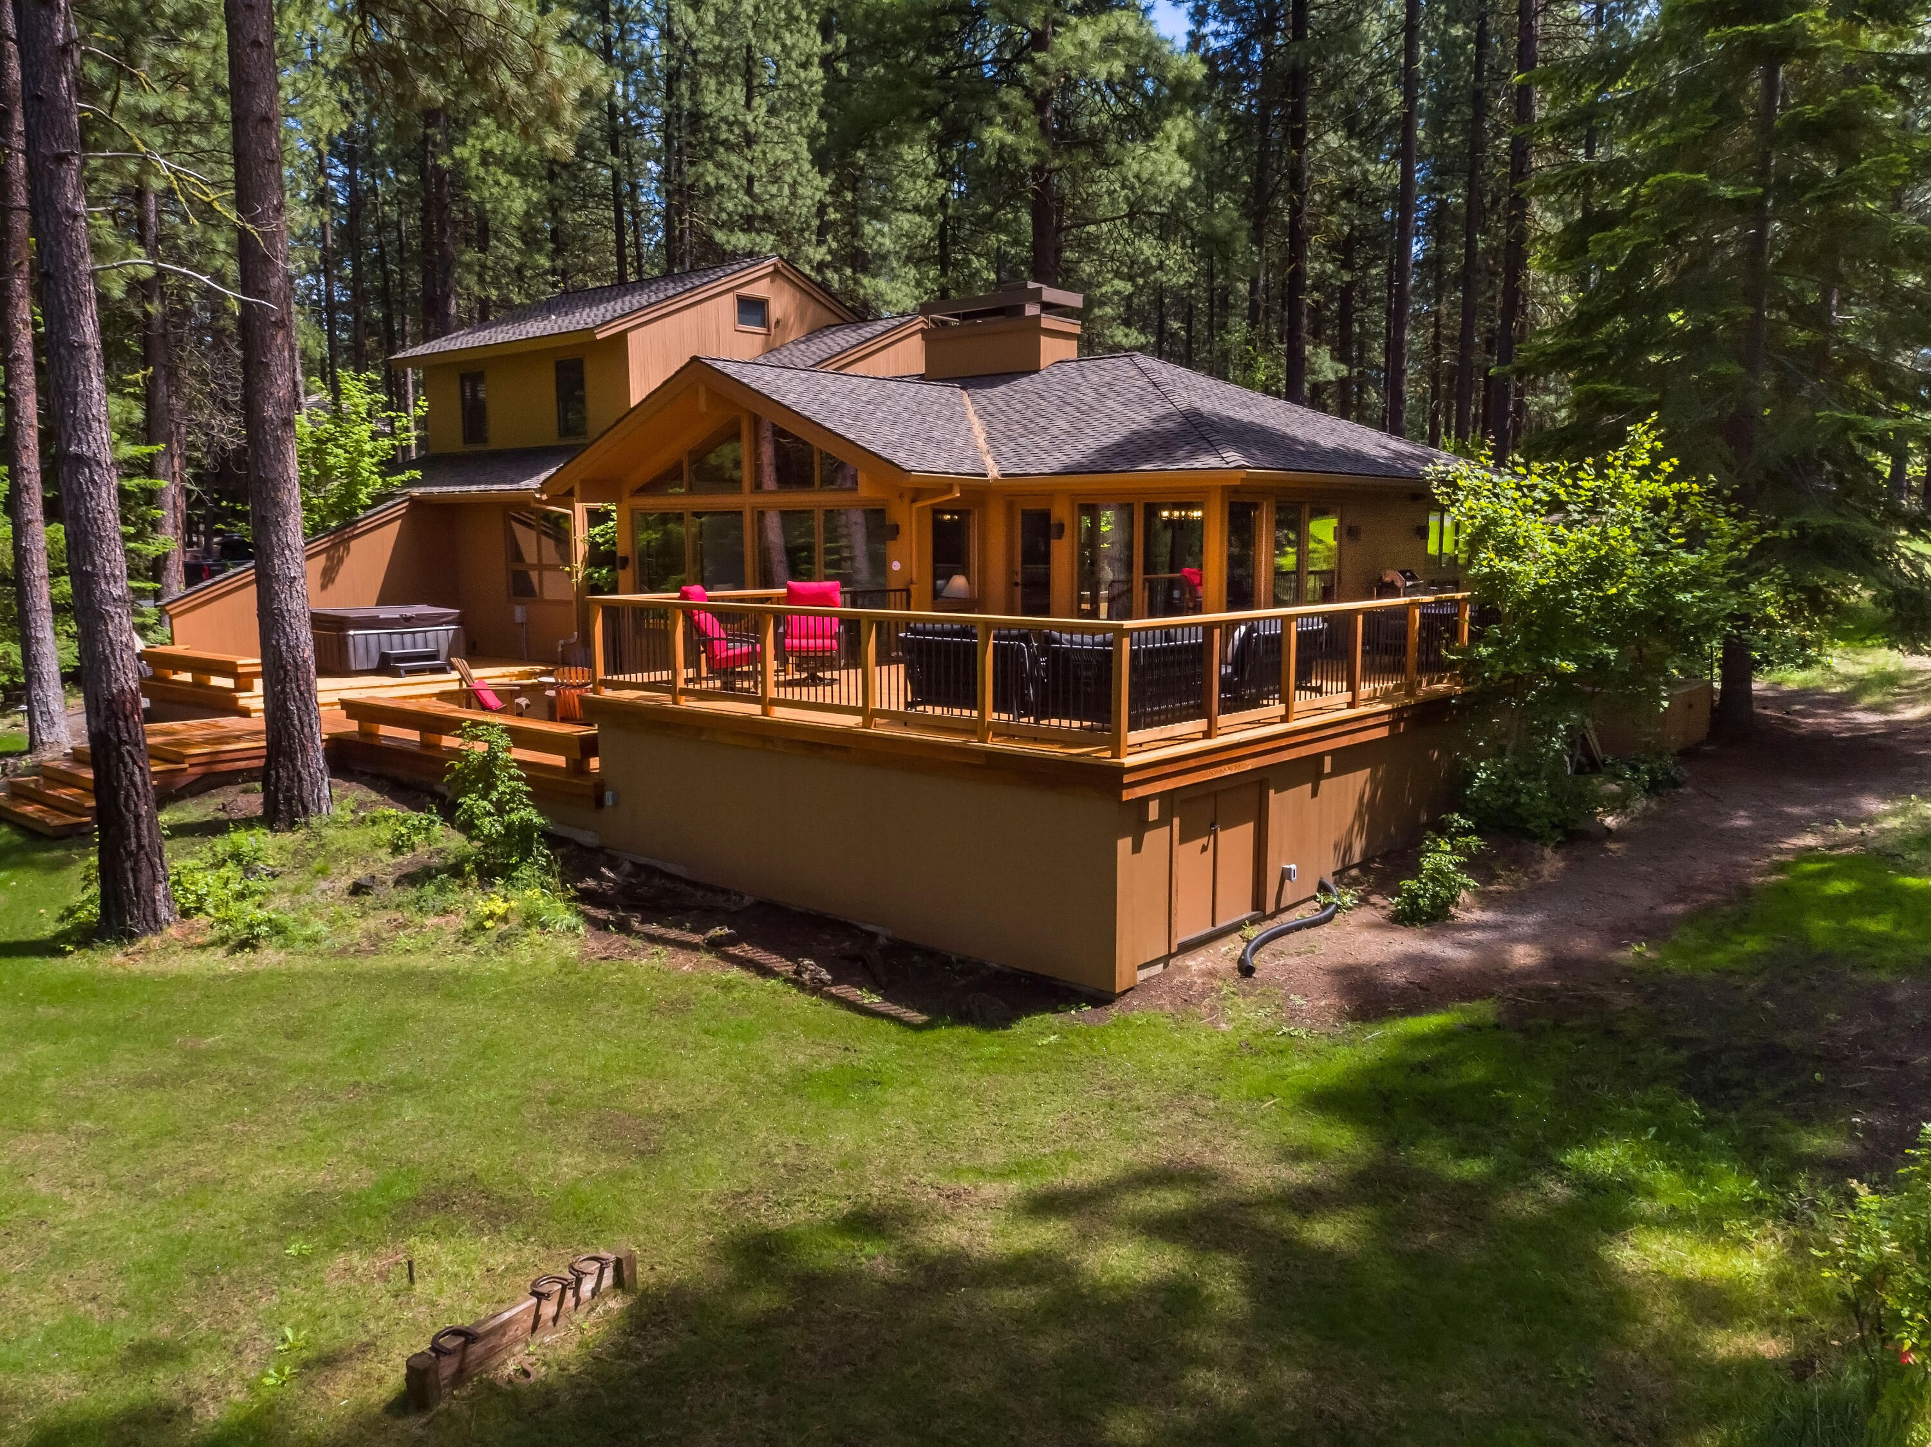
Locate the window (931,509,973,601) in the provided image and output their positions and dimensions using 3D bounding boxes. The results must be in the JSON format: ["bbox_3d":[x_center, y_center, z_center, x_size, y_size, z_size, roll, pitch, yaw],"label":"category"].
[{"bbox_3d":[-0.176,-2.310,18.398,0.100,1.255,0.854,7,11,42],"label":"window"}]

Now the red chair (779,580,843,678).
[{"bbox_3d":[-1.726,-1.051,15.374,0.720,1.120,0.800,0,8,-3],"label":"red chair"}]

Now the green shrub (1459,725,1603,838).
[{"bbox_3d":[6.349,0.685,15.000,1.400,1.200,1.500,7,10,40],"label":"green shrub"}]

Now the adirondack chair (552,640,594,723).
[{"bbox_3d":[-4.705,-0.342,15.963,0.750,0.950,0.880,-5,9,-31],"label":"adirondack chair"}]

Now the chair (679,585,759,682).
[{"bbox_3d":[-2.712,-1.003,15.285,0.880,1.100,0.720,2,9,15],"label":"chair"}]

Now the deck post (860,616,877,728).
[{"bbox_3d":[-0.838,-0.436,11.492,0.090,0.950,0.090,7,10,40],"label":"deck post"}]

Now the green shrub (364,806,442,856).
[{"bbox_3d":[-5.630,1.088,13.400,0.740,0.430,0.580,7,10,40],"label":"green shrub"}]

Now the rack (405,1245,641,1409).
[{"bbox_3d":[-1.932,2.624,5.926,0.170,0.235,1.070,7,11,40],"label":"rack"}]

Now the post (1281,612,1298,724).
[{"bbox_3d":[2.941,-0.486,12.087,0.090,0.960,0.090,8,11,43],"label":"post"}]

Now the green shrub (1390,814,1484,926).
[{"bbox_3d":[4.143,1.284,11.800,0.800,0.920,0.820,7,10,40],"label":"green shrub"}]

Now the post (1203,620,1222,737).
[{"bbox_3d":[2.069,-0.356,11.196,0.090,0.960,0.090,8,11,43],"label":"post"}]

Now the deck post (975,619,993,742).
[{"bbox_3d":[0.157,-0.325,10.679,0.090,0.950,0.090,7,10,40],"label":"deck post"}]

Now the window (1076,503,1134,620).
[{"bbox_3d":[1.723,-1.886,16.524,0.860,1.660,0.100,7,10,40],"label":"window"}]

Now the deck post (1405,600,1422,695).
[{"bbox_3d":[4.576,-0.765,13.735,0.090,0.950,0.090,7,10,40],"label":"deck post"}]

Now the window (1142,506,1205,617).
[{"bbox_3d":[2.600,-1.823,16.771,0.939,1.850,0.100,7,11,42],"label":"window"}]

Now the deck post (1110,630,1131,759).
[{"bbox_3d":[1.132,-0.214,9.748,0.090,0.950,0.090,7,10,40],"label":"deck post"}]

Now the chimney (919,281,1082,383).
[{"bbox_3d":[0.590,-6.464,22.470,2.650,1.450,1.170,7,10,40],"label":"chimney"}]

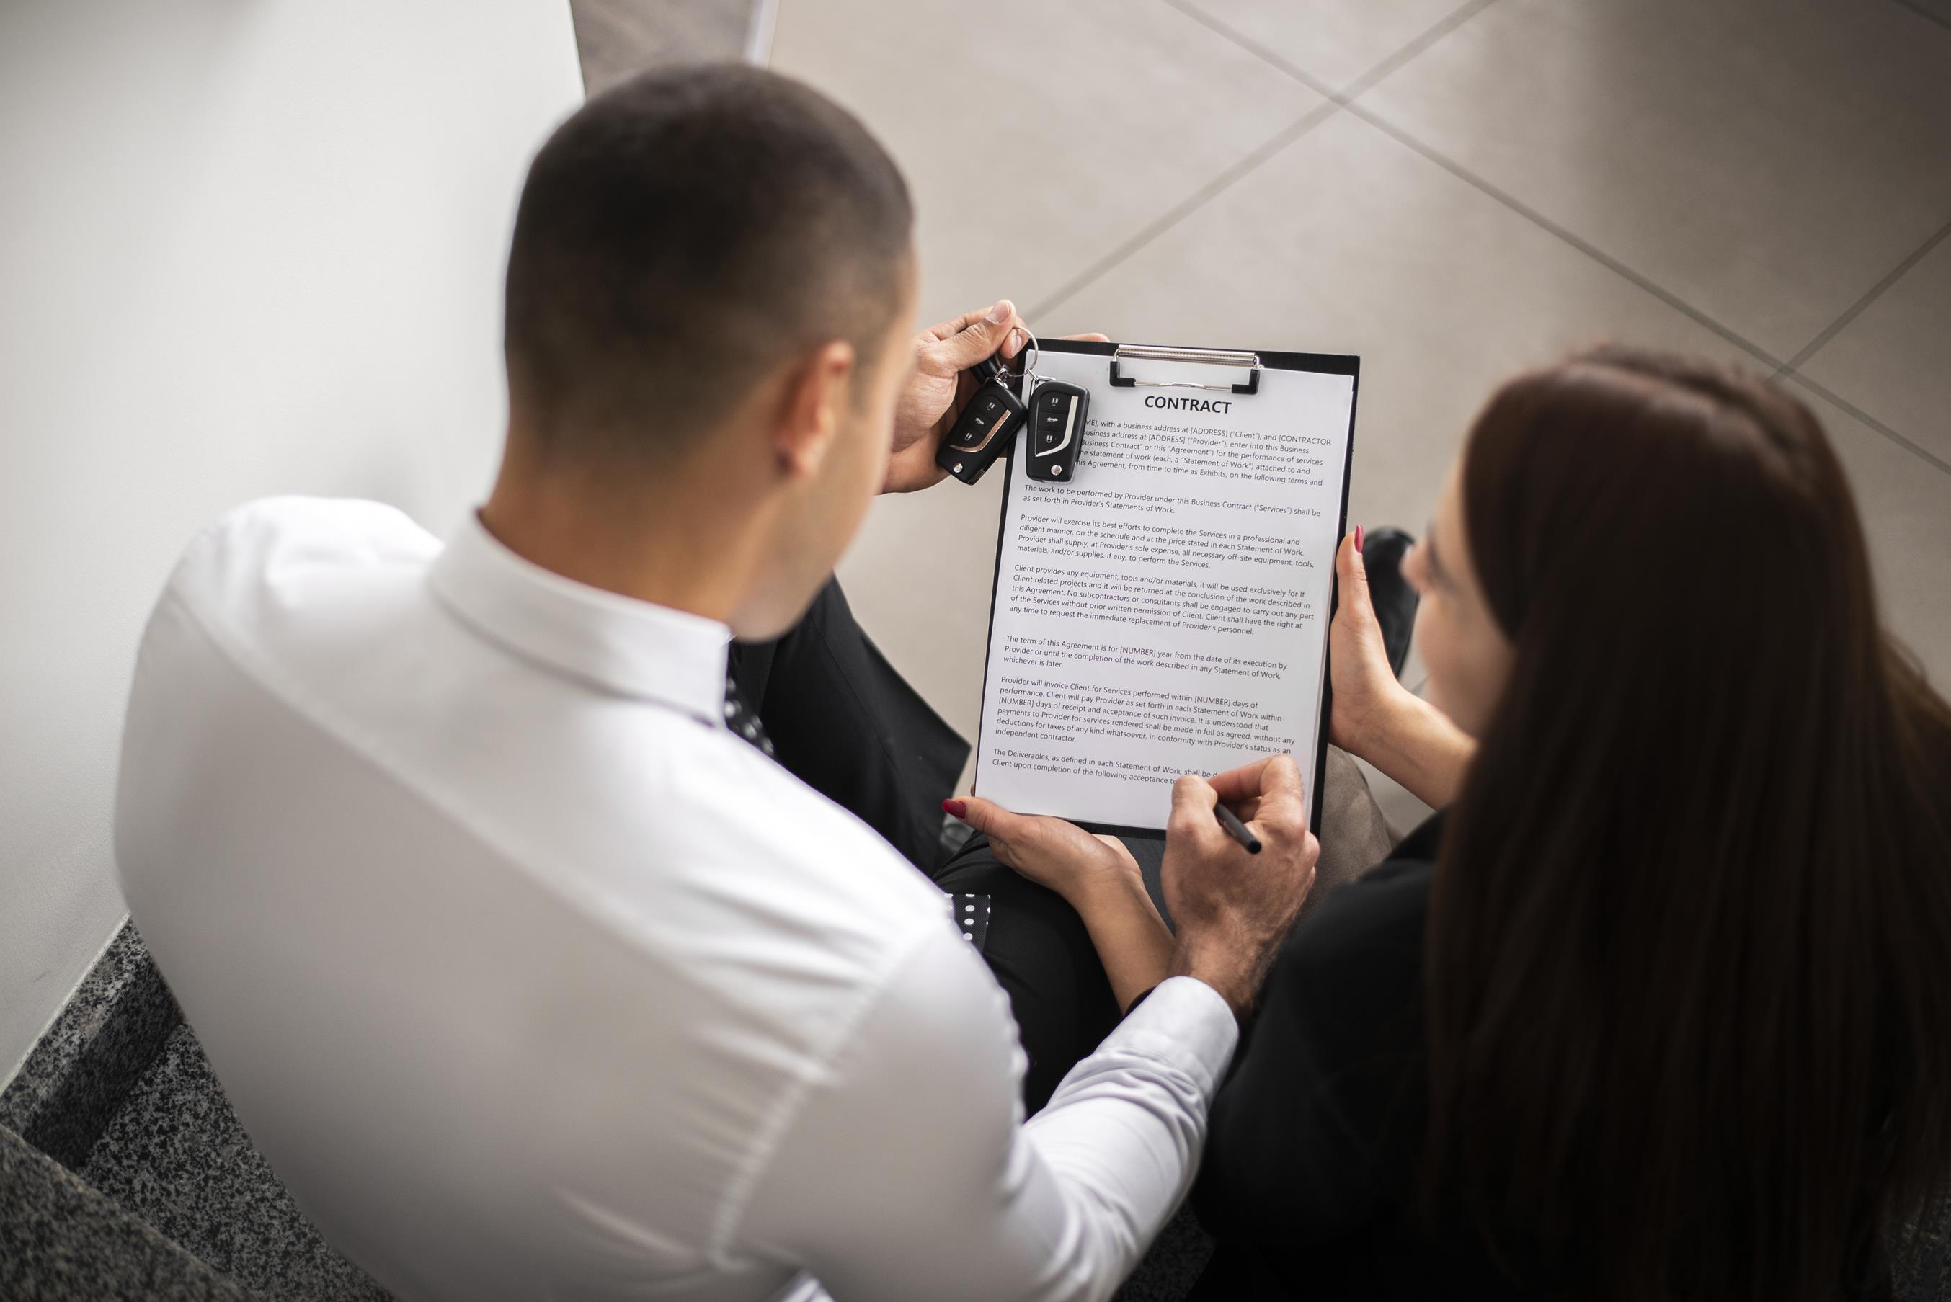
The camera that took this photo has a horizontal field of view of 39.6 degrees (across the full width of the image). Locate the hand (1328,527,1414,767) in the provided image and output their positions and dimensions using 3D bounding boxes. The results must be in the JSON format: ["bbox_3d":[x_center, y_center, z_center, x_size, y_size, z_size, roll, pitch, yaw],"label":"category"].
[{"bbox_3d":[0.225,-0.013,1.710,0.088,0.060,0.162,-25,84,3],"label":"hand"}]

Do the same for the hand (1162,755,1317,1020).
[{"bbox_3d":[0.162,0.143,1.655,0.095,0.085,0.158,1,87,6],"label":"hand"}]

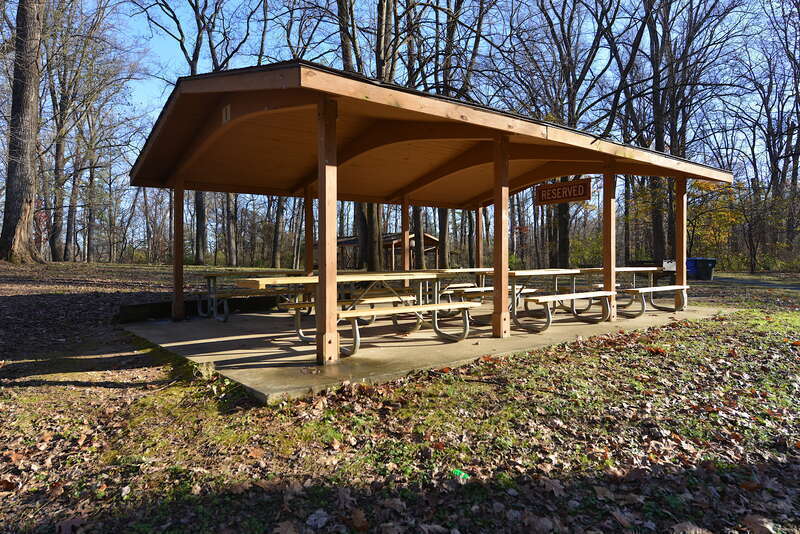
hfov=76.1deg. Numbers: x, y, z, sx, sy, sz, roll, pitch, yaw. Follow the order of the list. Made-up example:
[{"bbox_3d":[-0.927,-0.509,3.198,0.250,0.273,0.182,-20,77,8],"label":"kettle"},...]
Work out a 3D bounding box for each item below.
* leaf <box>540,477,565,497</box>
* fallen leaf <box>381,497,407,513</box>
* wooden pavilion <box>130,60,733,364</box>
[{"bbox_3d":[0.817,1.177,2.740,0.110,0.030,0.125,3,5,0],"label":"leaf"},{"bbox_3d":[-0.032,1.158,2.491,0.125,0.030,0.100,3,5,0],"label":"fallen leaf"},{"bbox_3d":[0.628,-0.800,9.089,8.600,3.281,6.487,-1,1,-38],"label":"wooden pavilion"}]

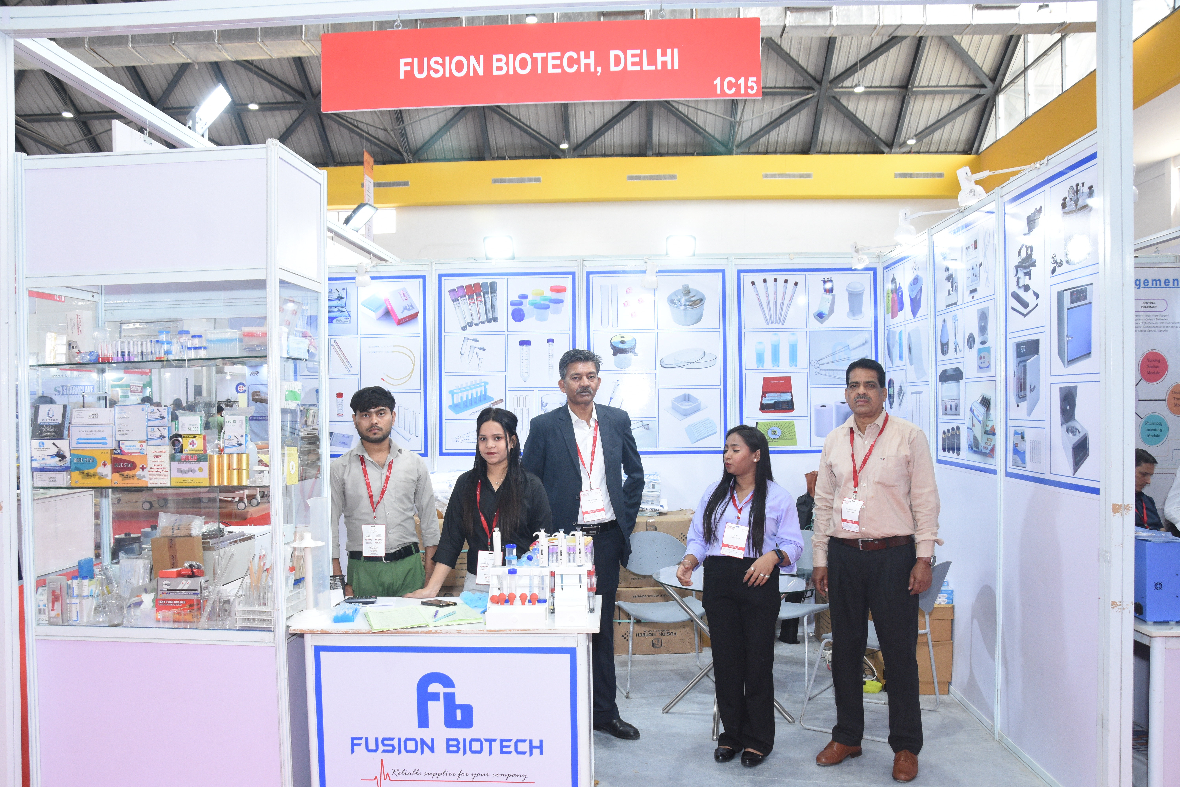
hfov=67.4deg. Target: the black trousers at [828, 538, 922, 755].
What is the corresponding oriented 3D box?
[{"bbox_3d":[1.189,1.058,3.700,0.390,0.900,0.270,0,0,22],"label":"black trousers"}]

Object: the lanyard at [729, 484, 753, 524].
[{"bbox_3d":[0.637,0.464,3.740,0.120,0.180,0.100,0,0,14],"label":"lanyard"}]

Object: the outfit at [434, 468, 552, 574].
[{"bbox_3d":[-0.410,0.550,3.730,0.500,0.470,0.320,-1,0,6],"label":"outfit"}]

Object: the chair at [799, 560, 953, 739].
[{"bbox_3d":[1.390,1.180,4.290,0.610,0.770,0.490,0,0,27],"label":"chair"}]

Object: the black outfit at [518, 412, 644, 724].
[{"bbox_3d":[-0.036,0.787,4.080,0.550,1.470,0.310,0,0,-12],"label":"black outfit"}]

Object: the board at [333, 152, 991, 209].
[{"bbox_3d":[1.520,-5.270,22.000,16.400,1.100,0.400,-1,0,3],"label":"board"}]

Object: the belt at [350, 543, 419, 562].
[{"bbox_3d":[-0.896,0.682,3.850,0.310,0.060,0.220,0,0,-7],"label":"belt"}]

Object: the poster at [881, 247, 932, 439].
[{"bbox_3d":[1.904,-0.212,5.365,0.012,1.220,0.920,0,0,3],"label":"poster"}]

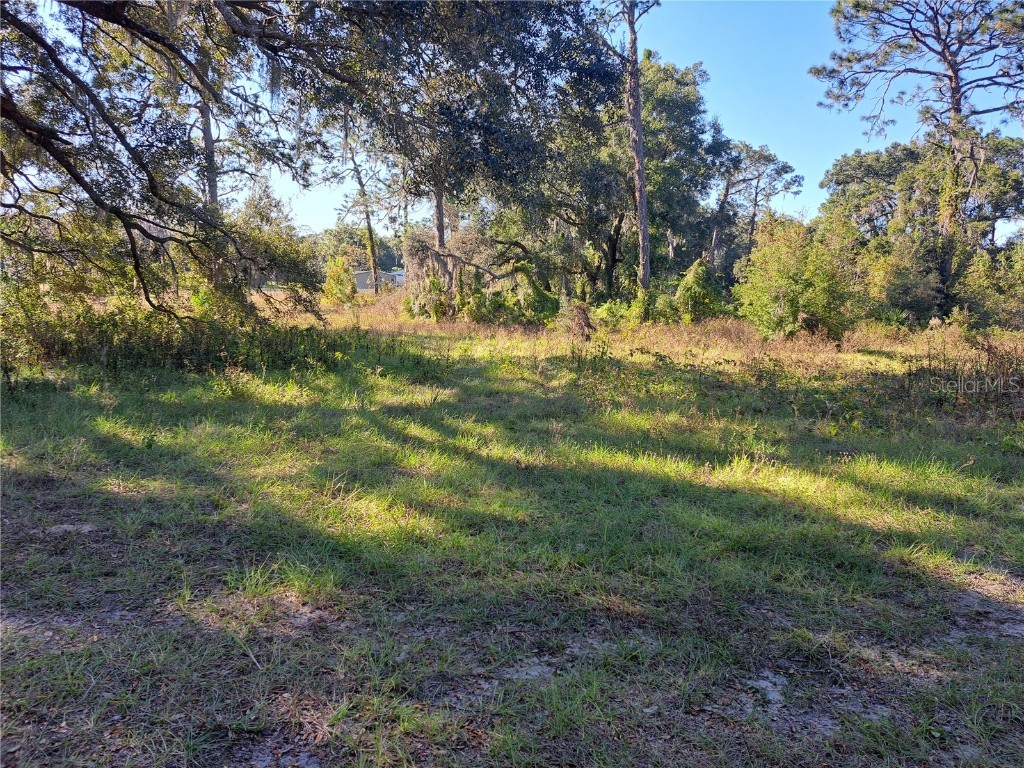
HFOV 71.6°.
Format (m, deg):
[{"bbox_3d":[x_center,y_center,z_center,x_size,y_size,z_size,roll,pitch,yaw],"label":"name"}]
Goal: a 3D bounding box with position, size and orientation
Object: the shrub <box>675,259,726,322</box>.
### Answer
[{"bbox_3d":[6.505,-3.192,24.500,1.750,2.200,1.700,0,8,0],"label":"shrub"}]

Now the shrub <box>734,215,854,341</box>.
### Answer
[{"bbox_3d":[7.958,-2.972,20.000,3.250,3.500,3.000,0,8,0],"label":"shrub"}]

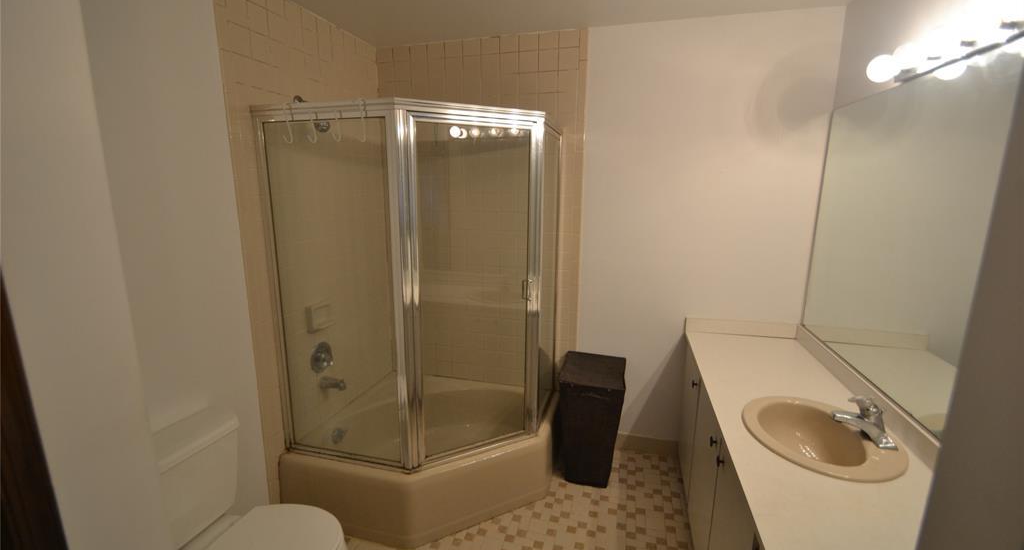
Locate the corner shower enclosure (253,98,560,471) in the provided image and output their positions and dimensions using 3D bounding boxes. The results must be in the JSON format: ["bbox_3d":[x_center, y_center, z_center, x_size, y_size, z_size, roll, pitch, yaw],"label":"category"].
[{"bbox_3d":[-0.398,0.032,2.212,1.150,1.600,0.970,4,12,15],"label":"corner shower enclosure"}]

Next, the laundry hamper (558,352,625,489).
[{"bbox_3d":[0.437,0.796,2.329,0.325,0.620,0.330,4,12,15],"label":"laundry hamper"}]

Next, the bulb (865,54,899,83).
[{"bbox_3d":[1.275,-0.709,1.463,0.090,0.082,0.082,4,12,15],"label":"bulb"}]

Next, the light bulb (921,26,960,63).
[{"bbox_3d":[1.197,-0.648,1.191,0.090,0.082,0.082,4,12,15],"label":"light bulb"}]

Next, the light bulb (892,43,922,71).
[{"bbox_3d":[1.236,-0.679,1.327,0.090,0.082,0.082,4,12,15],"label":"light bulb"}]

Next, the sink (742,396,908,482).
[{"bbox_3d":[0.999,0.594,1.409,0.434,0.180,0.500,4,12,15],"label":"sink"}]

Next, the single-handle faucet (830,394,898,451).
[{"bbox_3d":[1.113,0.445,1.358,0.160,0.145,0.150,4,12,15],"label":"single-handle faucet"}]

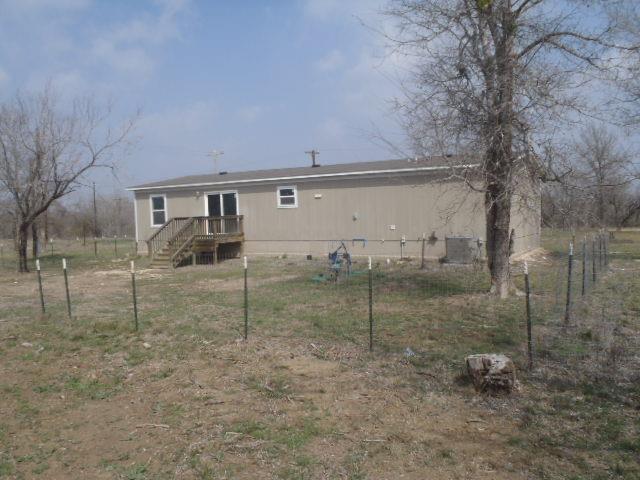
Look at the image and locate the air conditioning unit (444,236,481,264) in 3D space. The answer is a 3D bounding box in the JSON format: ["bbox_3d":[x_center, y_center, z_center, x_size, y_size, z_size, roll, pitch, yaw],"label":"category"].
[{"bbox_3d":[5.138,0.380,18.734,0.980,0.920,0.850,0,3,29],"label":"air conditioning unit"}]

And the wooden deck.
[{"bbox_3d":[-5.580,0.048,23.553,2.550,2.150,3.500,0,3,29],"label":"wooden deck"}]

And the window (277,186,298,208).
[{"bbox_3d":[-1.467,-1.920,23.223,1.080,0.940,0.100,0,3,29],"label":"window"}]

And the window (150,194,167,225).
[{"bbox_3d":[-8.457,-1.561,27.111,1.200,1.730,0.100,0,3,29],"label":"window"}]

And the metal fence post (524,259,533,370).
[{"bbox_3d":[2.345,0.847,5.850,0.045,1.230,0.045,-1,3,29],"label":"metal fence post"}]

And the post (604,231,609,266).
[{"bbox_3d":[9.961,0.313,18.000,0.045,1.200,0.045,0,3,29],"label":"post"}]

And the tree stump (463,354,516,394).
[{"bbox_3d":[1.733,1.349,5.269,0.480,0.280,0.410,-1,2,18],"label":"tree stump"}]

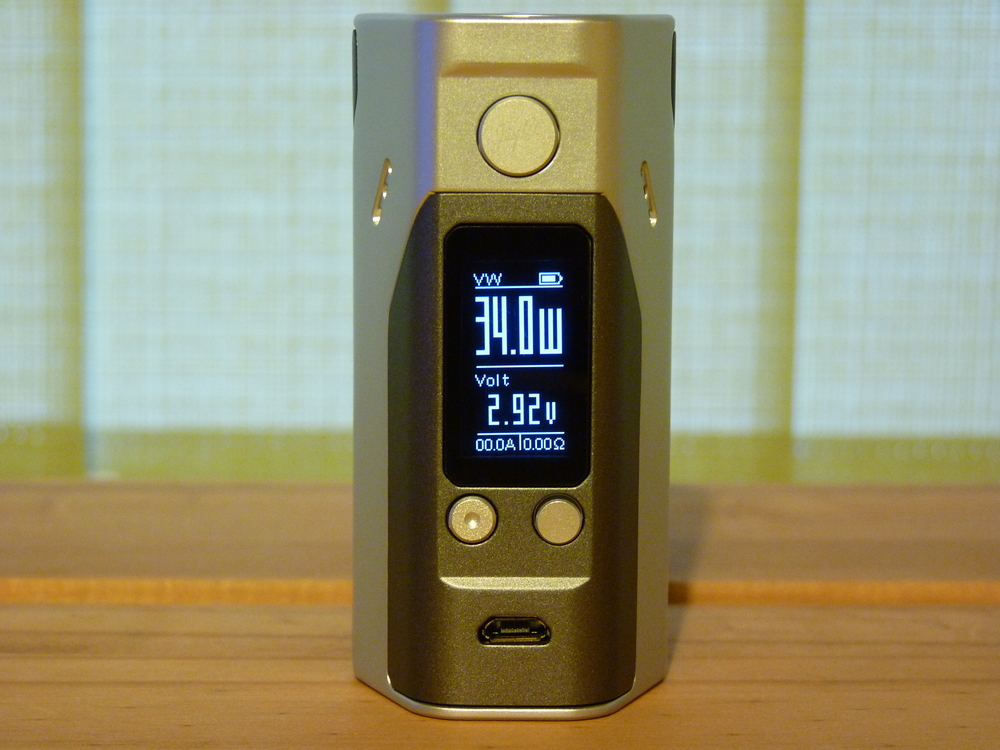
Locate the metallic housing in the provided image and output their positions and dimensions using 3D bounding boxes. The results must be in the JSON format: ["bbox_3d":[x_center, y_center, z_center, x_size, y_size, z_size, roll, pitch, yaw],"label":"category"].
[{"bbox_3d":[0.002,-0.003,0.360,0.040,0.085,0.050,0,7,-1],"label":"metallic housing"}]

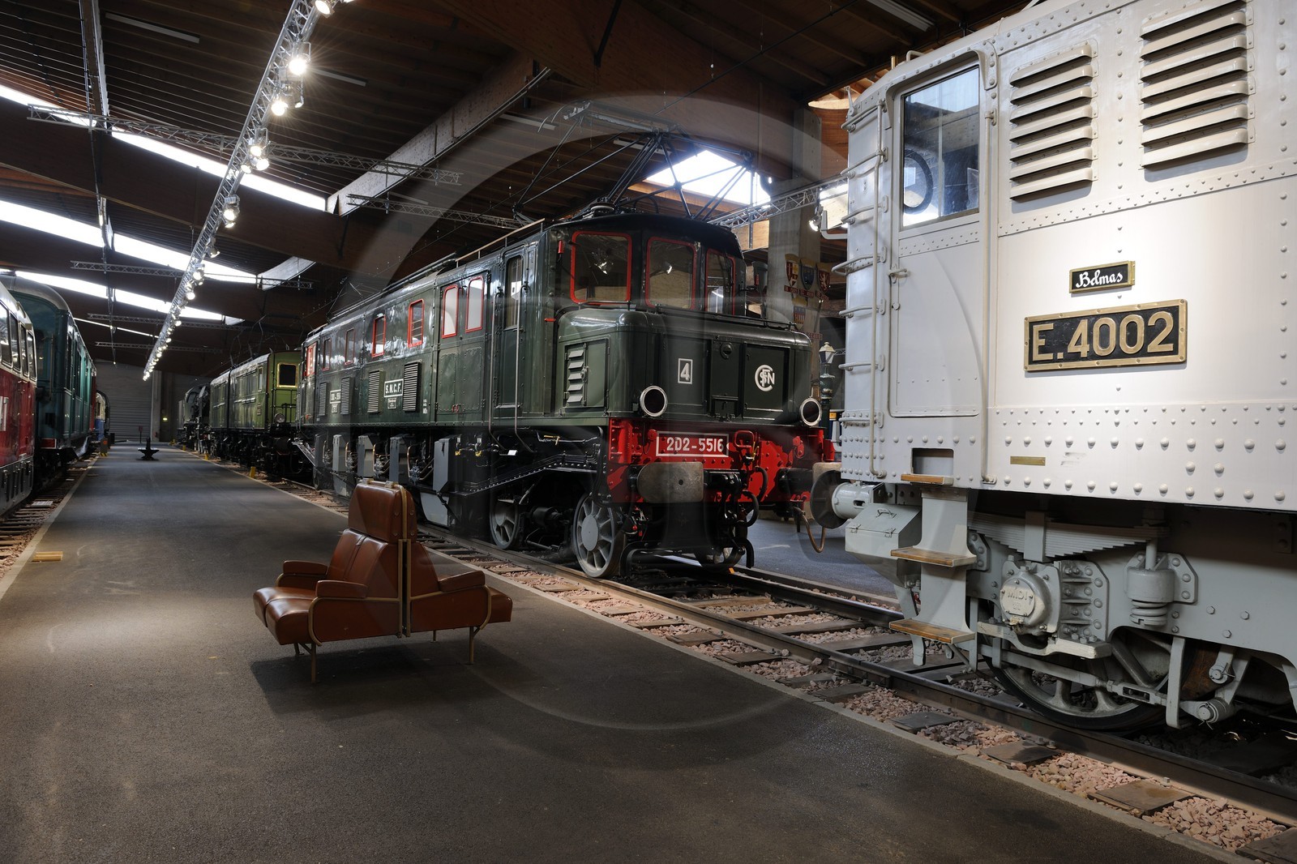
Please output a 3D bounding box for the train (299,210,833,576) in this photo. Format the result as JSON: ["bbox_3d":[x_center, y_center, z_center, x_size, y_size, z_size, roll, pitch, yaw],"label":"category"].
[{"bbox_3d":[-3.583,-0.482,15.421,2.950,3.950,17.780,2,-1,-32],"label":"train"}]

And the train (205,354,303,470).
[{"bbox_3d":[-14.613,-0.501,33.281,2.950,3.750,20.300,1,0,-31],"label":"train"}]

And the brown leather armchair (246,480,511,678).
[{"bbox_3d":[-1.837,0.960,5.979,1.540,1.220,0.960,2,-1,-32],"label":"brown leather armchair"}]

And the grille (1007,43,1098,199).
[{"bbox_3d":[1.790,-1.385,3.858,0.045,0.618,0.426,1,0,-32],"label":"grille"}]

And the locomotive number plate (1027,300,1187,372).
[{"bbox_3d":[1.900,-0.395,3.656,0.025,0.245,0.703,1,0,-32],"label":"locomotive number plate"}]

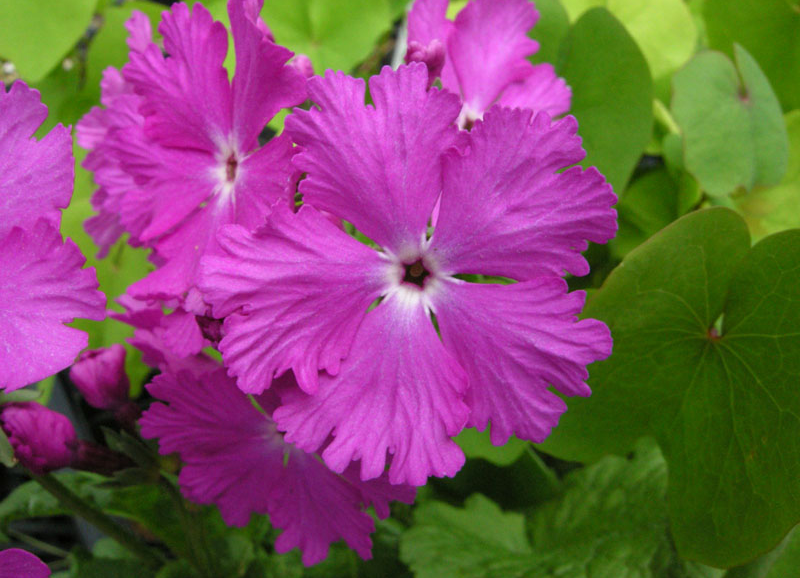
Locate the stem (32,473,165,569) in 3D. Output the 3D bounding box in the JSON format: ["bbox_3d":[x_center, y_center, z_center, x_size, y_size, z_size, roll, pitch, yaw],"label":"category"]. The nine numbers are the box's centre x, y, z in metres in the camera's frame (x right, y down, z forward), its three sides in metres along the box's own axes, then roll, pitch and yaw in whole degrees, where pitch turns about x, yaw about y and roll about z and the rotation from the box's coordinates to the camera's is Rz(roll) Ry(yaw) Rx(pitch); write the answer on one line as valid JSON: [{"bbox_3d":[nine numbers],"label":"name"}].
[{"bbox_3d":[-0.054,0.042,0.151,0.003,0.032,0.003,-36,34,0],"label":"stem"}]

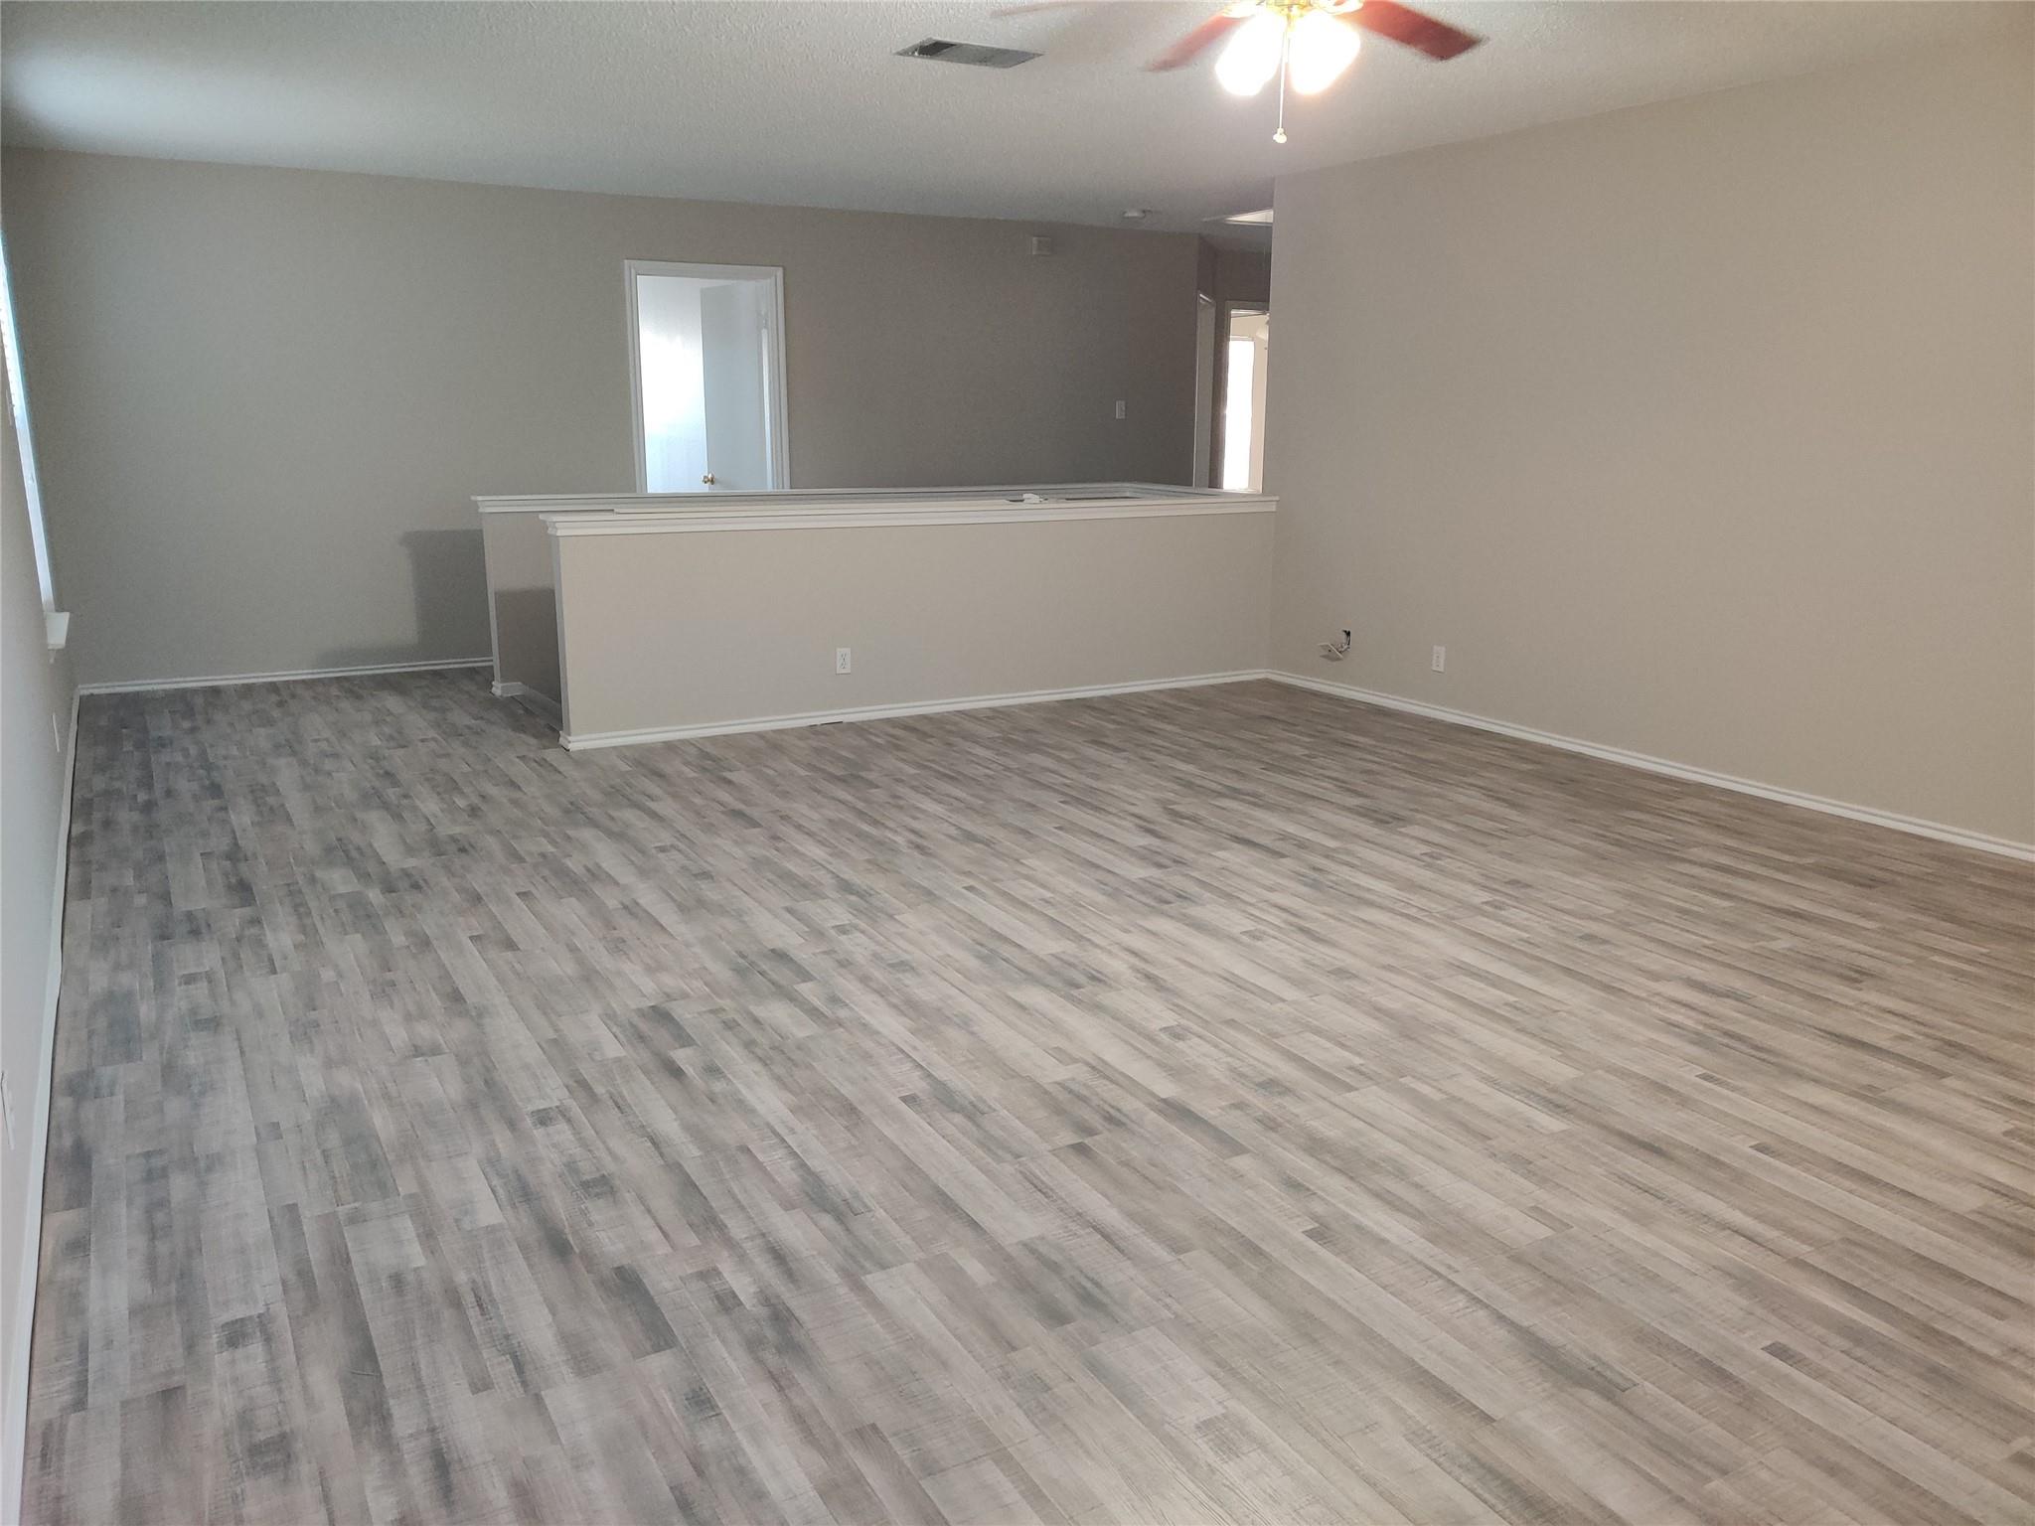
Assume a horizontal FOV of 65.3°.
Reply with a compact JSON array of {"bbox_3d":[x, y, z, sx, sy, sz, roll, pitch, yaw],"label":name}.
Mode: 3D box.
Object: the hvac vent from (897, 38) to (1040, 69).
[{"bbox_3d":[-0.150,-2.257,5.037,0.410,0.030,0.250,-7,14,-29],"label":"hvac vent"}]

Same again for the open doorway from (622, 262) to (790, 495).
[{"bbox_3d":[-1.718,-1.689,8.890,0.880,2.104,0.130,-7,14,-29],"label":"open doorway"}]

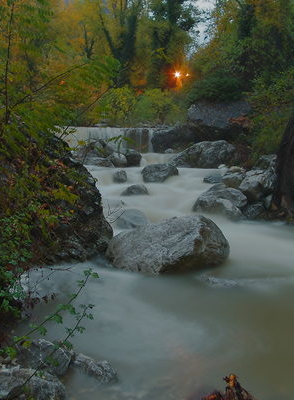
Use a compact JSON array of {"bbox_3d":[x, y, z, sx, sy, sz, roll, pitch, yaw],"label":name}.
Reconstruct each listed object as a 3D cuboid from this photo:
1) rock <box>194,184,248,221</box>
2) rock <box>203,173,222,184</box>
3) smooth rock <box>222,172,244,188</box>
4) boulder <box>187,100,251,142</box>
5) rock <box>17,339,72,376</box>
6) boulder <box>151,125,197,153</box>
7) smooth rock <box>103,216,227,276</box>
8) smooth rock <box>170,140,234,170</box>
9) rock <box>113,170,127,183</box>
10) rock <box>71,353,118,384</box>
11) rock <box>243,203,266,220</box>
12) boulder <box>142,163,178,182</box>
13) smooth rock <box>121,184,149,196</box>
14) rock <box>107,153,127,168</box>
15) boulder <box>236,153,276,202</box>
[{"bbox_3d":[1.326,0.003,8.047,0.975,0.575,0.829,2,11,9],"label":"rock"},{"bbox_3d":[1.576,-0.496,10.600,0.477,0.295,0.382,0,8,0],"label":"rock"},{"bbox_3d":[1.744,-0.394,9.148,0.462,0.309,0.393,2,11,11],"label":"smooth rock"},{"bbox_3d":[2.473,-2.693,15.500,2.119,1.409,1.589,0,8,0],"label":"boulder"},{"bbox_3d":[-0.751,1.118,3.265,0.400,0.200,0.310,0,11,-2],"label":"rock"},{"bbox_3d":[0.905,-1.799,13.189,1.573,0.784,1.180,1,11,3],"label":"boulder"},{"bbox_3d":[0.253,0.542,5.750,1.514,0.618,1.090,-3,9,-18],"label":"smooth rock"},{"bbox_3d":[1.537,-1.279,12.600,1.802,0.764,1.261,0,8,0],"label":"smooth rock"},{"bbox_3d":[-0.641,-0.558,10.900,0.335,0.308,0.285,0,8,0],"label":"rock"},{"bbox_3d":[-0.372,1.169,3.160,0.340,0.140,0.200,4,11,22],"label":"rock"},{"bbox_3d":[1.865,0.178,7.775,0.412,0.290,0.350,3,11,14],"label":"rock"},{"bbox_3d":[0.324,-0.657,10.900,0.914,0.491,0.686,0,8,0],"label":"boulder"},{"bbox_3d":[-0.223,-0.203,8.686,0.556,0.204,0.445,0,11,-1],"label":"smooth rock"},{"bbox_3d":[-0.824,-1.107,12.600,0.553,0.440,0.470,0,8,0],"label":"rock"},{"bbox_3d":[2.270,-0.442,9.200,0.785,0.966,0.706,0,8,0],"label":"boulder"}]

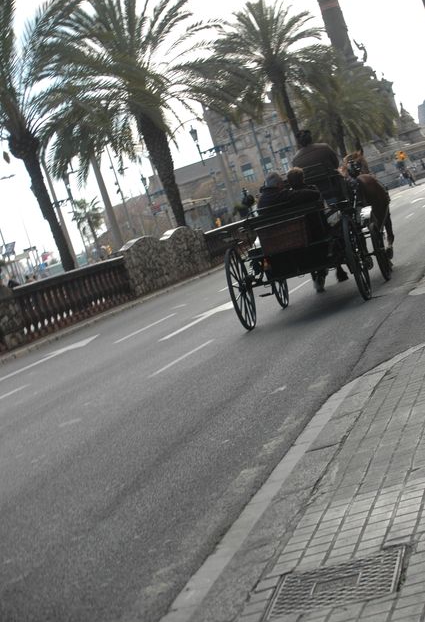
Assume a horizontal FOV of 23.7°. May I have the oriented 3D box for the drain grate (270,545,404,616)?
[{"bbox_3d":[0.382,0.814,2.990,0.400,0.030,0.390,-17,2,16],"label":"drain grate"}]

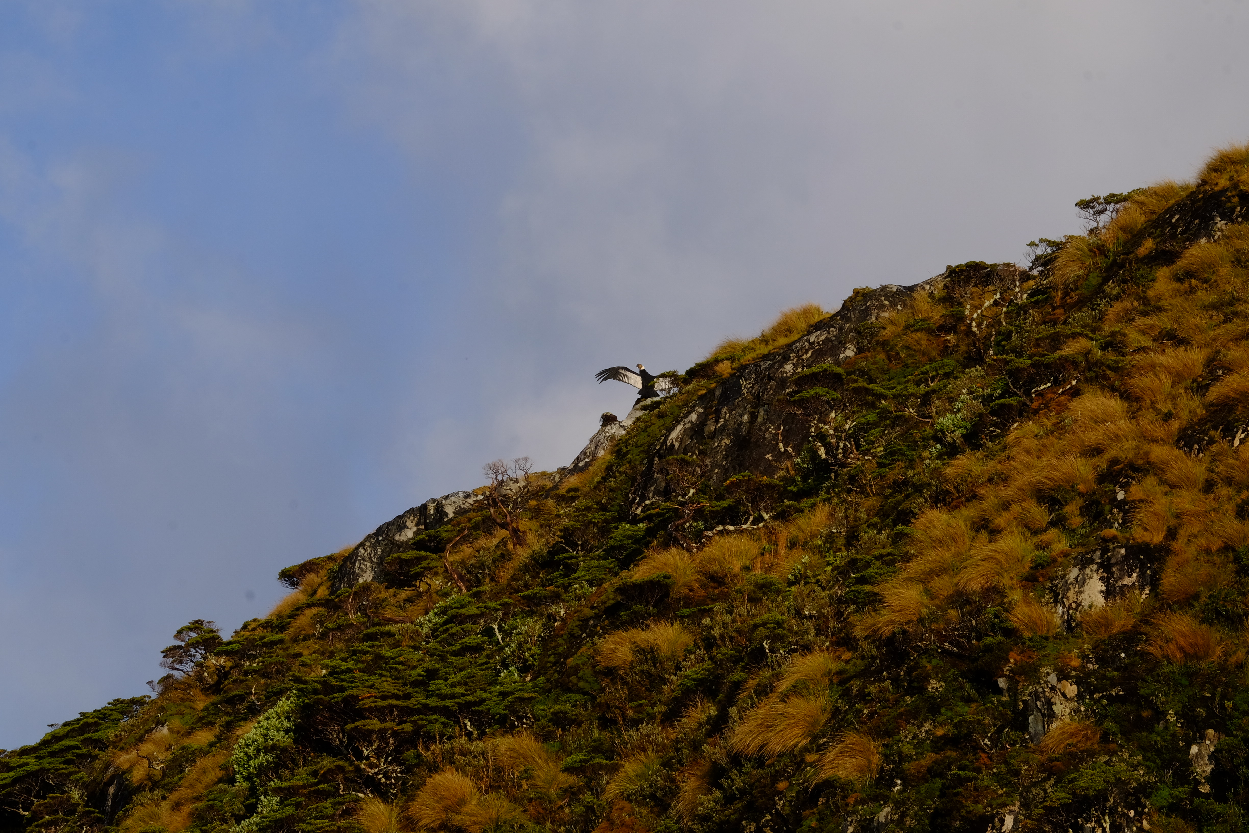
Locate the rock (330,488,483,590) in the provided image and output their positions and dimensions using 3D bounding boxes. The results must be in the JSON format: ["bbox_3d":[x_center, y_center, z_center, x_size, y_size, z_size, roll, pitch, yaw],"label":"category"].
[{"bbox_3d":[-5.523,3.115,184.500,3.800,2.400,2.700,0,-12,0],"label":"rock"}]

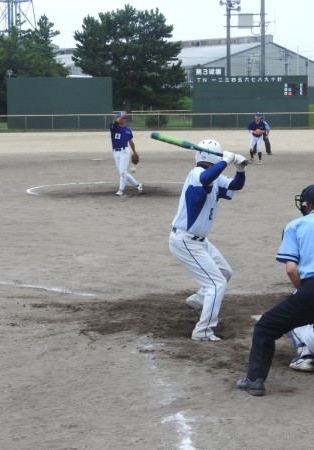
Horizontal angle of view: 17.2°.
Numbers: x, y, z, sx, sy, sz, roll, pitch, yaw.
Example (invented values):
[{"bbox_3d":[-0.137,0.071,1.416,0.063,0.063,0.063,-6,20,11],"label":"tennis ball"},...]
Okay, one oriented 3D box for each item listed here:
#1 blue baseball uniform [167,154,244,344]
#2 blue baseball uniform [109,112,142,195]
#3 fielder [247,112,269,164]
[{"bbox_3d":[0.401,0.138,8.250,0.600,1.330,0.850,1,6,16],"label":"blue baseball uniform"},{"bbox_3d":[-0.669,-1.500,21.400,0.660,1.750,0.550,-1,6,-3],"label":"blue baseball uniform"},{"bbox_3d":[3.208,-2.766,33.200,0.620,1.650,0.500,0,6,5],"label":"fielder"}]

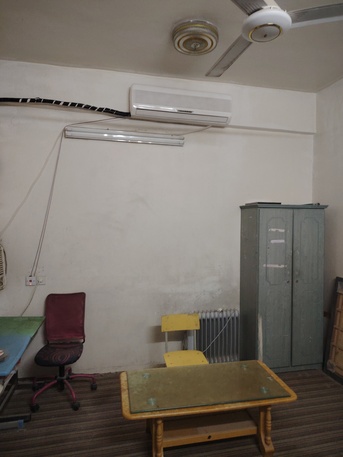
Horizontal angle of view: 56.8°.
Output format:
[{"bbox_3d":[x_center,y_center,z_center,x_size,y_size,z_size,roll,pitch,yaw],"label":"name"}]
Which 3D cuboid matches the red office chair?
[{"bbox_3d":[-0.956,1.069,2.865,0.570,0.890,0.540,1,0,-12],"label":"red office chair"}]

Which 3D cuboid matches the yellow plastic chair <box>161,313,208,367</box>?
[{"bbox_3d":[0.134,1.146,2.671,0.395,0.765,0.450,1,0,-12],"label":"yellow plastic chair"}]

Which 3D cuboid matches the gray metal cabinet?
[{"bbox_3d":[1.268,0.648,3.589,0.830,1.795,0.440,1,0,-12],"label":"gray metal cabinet"}]

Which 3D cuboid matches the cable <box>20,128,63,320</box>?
[{"bbox_3d":[-1.290,-0.073,3.182,0.387,1.855,0.040,1,0,-12],"label":"cable"}]

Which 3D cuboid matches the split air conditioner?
[{"bbox_3d":[0.104,-1.260,3.345,1.040,0.324,0.215,1,0,-12],"label":"split air conditioner"}]

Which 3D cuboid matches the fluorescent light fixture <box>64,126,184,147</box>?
[{"bbox_3d":[-0.471,-0.958,3.337,1.230,0.110,0.075,1,0,-12],"label":"fluorescent light fixture"}]

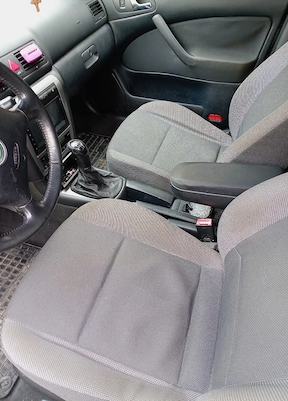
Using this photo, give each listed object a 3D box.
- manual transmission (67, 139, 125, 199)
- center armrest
[{"bbox_3d":[-0.157,-0.130,0.970,0.170,0.170,0.140,13,45,15],"label":"manual transmission"},{"bbox_3d":[0.247,-0.034,0.867,0.330,0.090,0.125,9,44,18],"label":"center armrest"}]

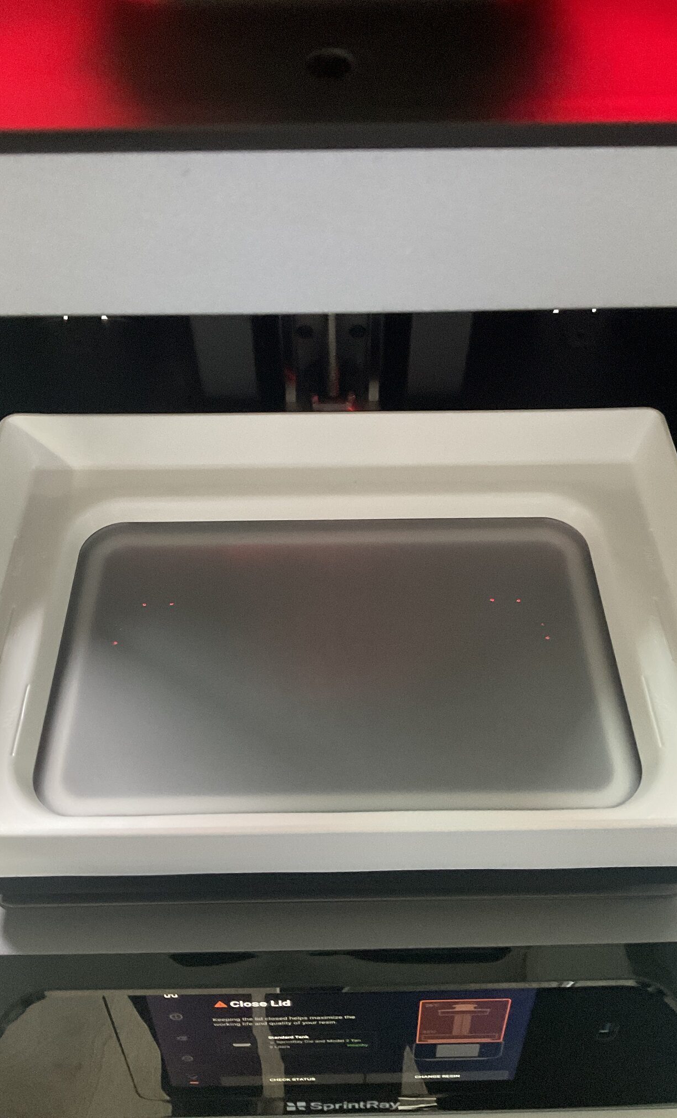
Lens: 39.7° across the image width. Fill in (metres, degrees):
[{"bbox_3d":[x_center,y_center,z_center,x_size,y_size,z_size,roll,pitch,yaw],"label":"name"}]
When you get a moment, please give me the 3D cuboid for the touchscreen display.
[{"bbox_3d":[0.002,0.201,0.404,0.157,0.089,0.010,-1,38,0],"label":"touchscreen display"}]

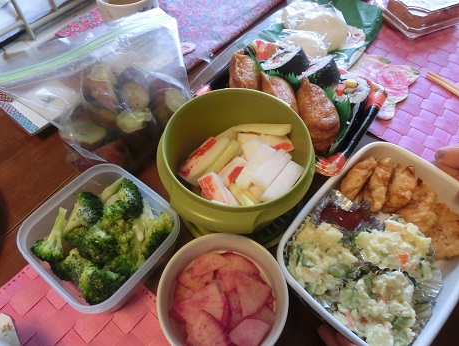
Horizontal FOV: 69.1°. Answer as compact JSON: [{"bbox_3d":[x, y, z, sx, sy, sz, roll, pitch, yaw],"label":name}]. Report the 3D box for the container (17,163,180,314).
[{"bbox_3d":[-0.124,0.068,0.344,0.122,0.055,0.122,35,63,15],"label":"container"}]

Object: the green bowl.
[{"bbox_3d":[0.007,-0.007,0.362,0.160,0.092,0.160,2,60,-3],"label":"green bowl"}]

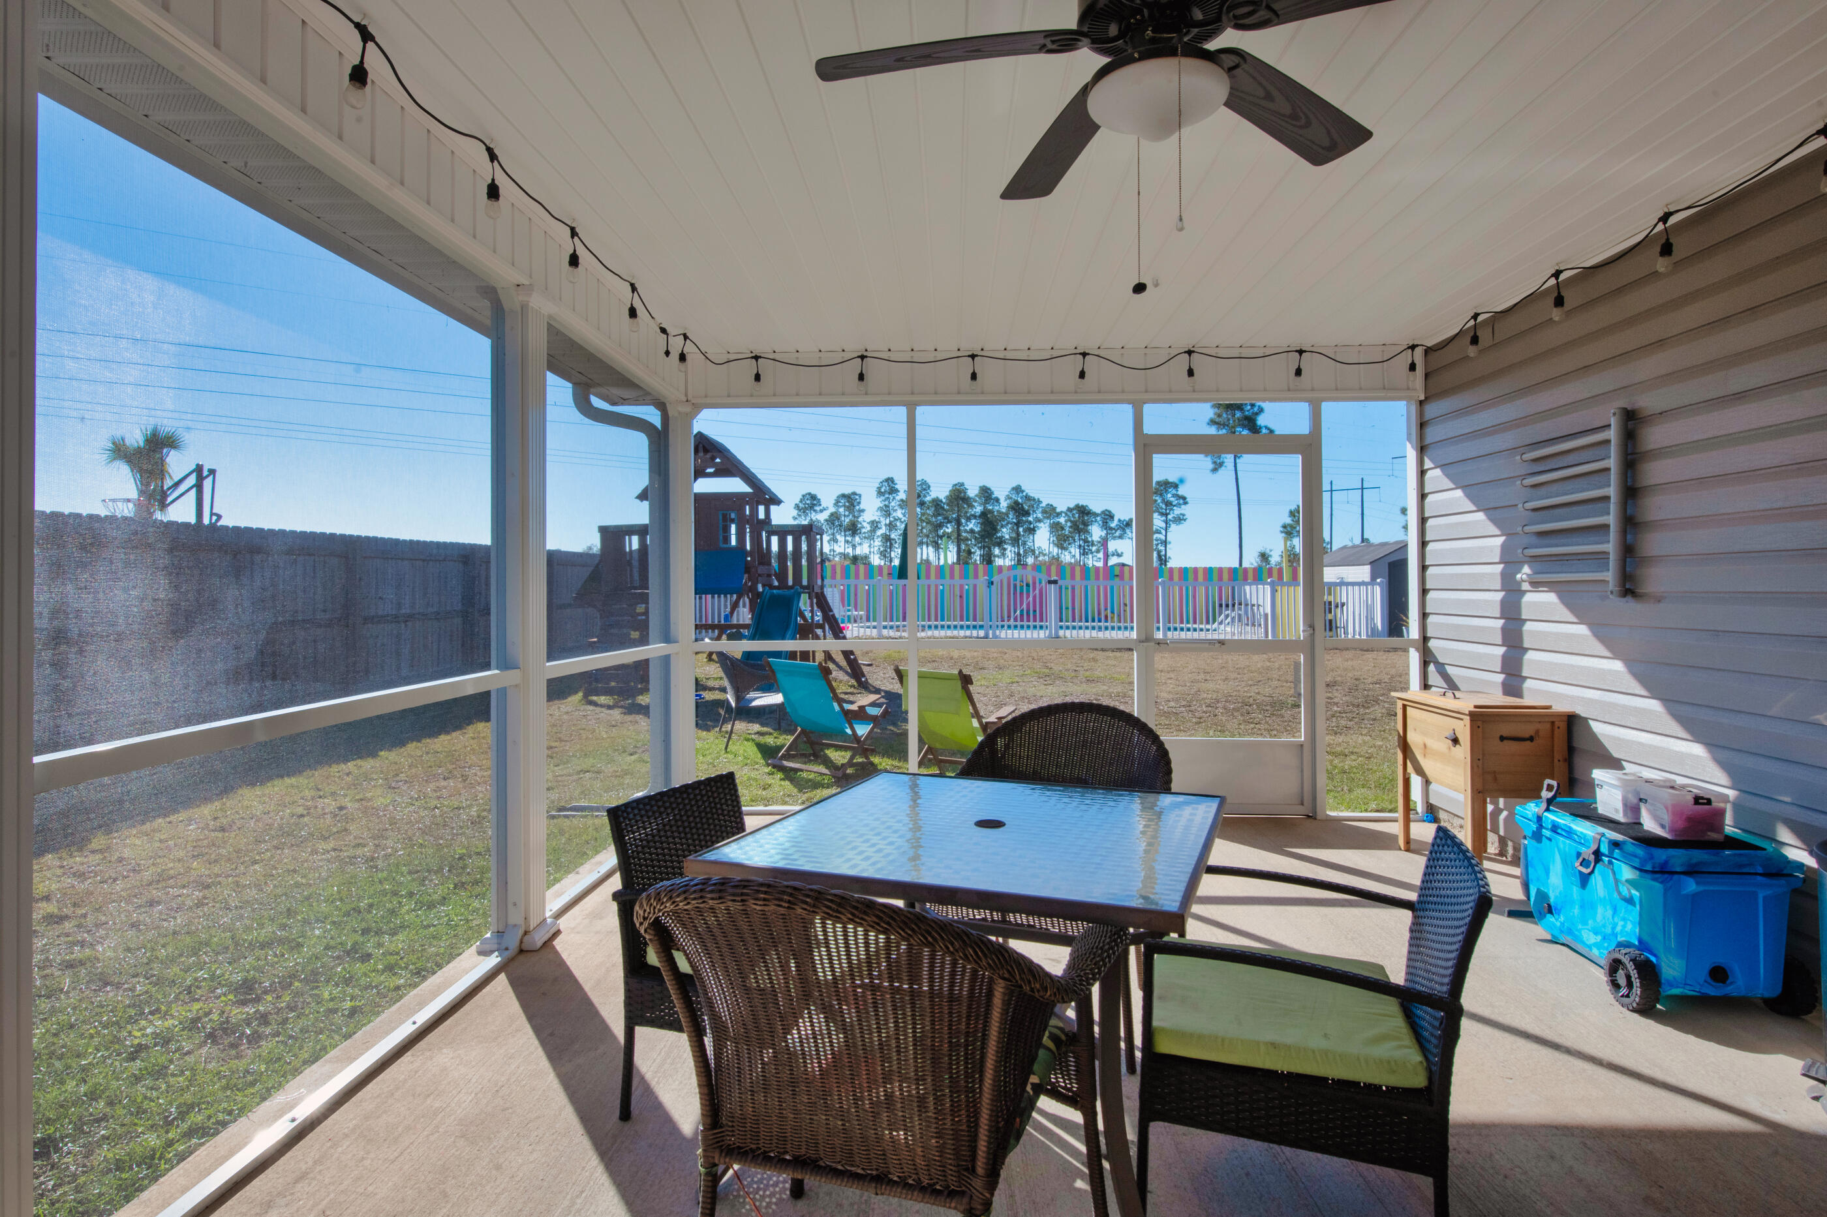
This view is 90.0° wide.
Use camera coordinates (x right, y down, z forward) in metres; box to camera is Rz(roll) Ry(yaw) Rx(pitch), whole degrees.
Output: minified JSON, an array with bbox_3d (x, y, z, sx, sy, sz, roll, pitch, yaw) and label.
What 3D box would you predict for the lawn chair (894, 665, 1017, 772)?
[{"bbox_3d":[0.325,0.801,6.780,0.640,0.800,0.860,1,2,34],"label":"lawn chair"}]

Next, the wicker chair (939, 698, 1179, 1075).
[{"bbox_3d":[0.420,0.754,2.722,0.600,0.885,0.620,0,1,20],"label":"wicker chair"}]

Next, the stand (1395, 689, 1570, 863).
[{"bbox_3d":[2.502,0.780,4.051,0.430,0.765,0.640,0,1,3],"label":"stand"}]

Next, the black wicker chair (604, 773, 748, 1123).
[{"bbox_3d":[-0.340,0.834,2.215,0.580,0.750,0.530,1,1,24],"label":"black wicker chair"}]

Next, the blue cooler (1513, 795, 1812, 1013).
[{"bbox_3d":[2.400,0.953,2.993,0.480,0.470,0.710,0,1,3],"label":"blue cooler"}]

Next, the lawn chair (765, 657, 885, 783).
[{"bbox_3d":[-0.630,0.796,7.050,0.640,0.800,0.860,1,2,39],"label":"lawn chair"}]

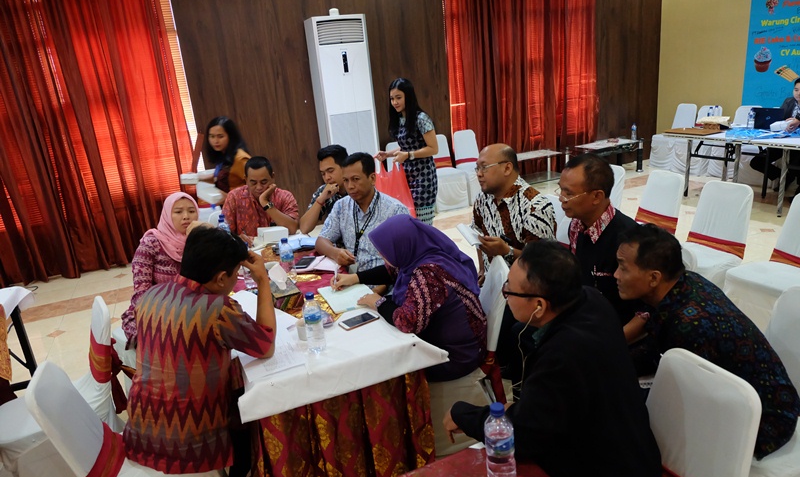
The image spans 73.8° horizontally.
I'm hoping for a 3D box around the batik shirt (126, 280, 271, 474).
[{"bbox_3d":[-0.699,0.432,1.847,0.470,0.630,0.380,-4,17,7],"label":"batik shirt"}]

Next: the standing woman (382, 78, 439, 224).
[{"bbox_3d":[0.124,-0.424,4.335,0.480,1.670,0.460,-19,21,-36],"label":"standing woman"}]

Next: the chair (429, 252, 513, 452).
[{"bbox_3d":[0.189,0.541,2.397,0.510,0.900,0.440,-10,17,-14],"label":"chair"}]

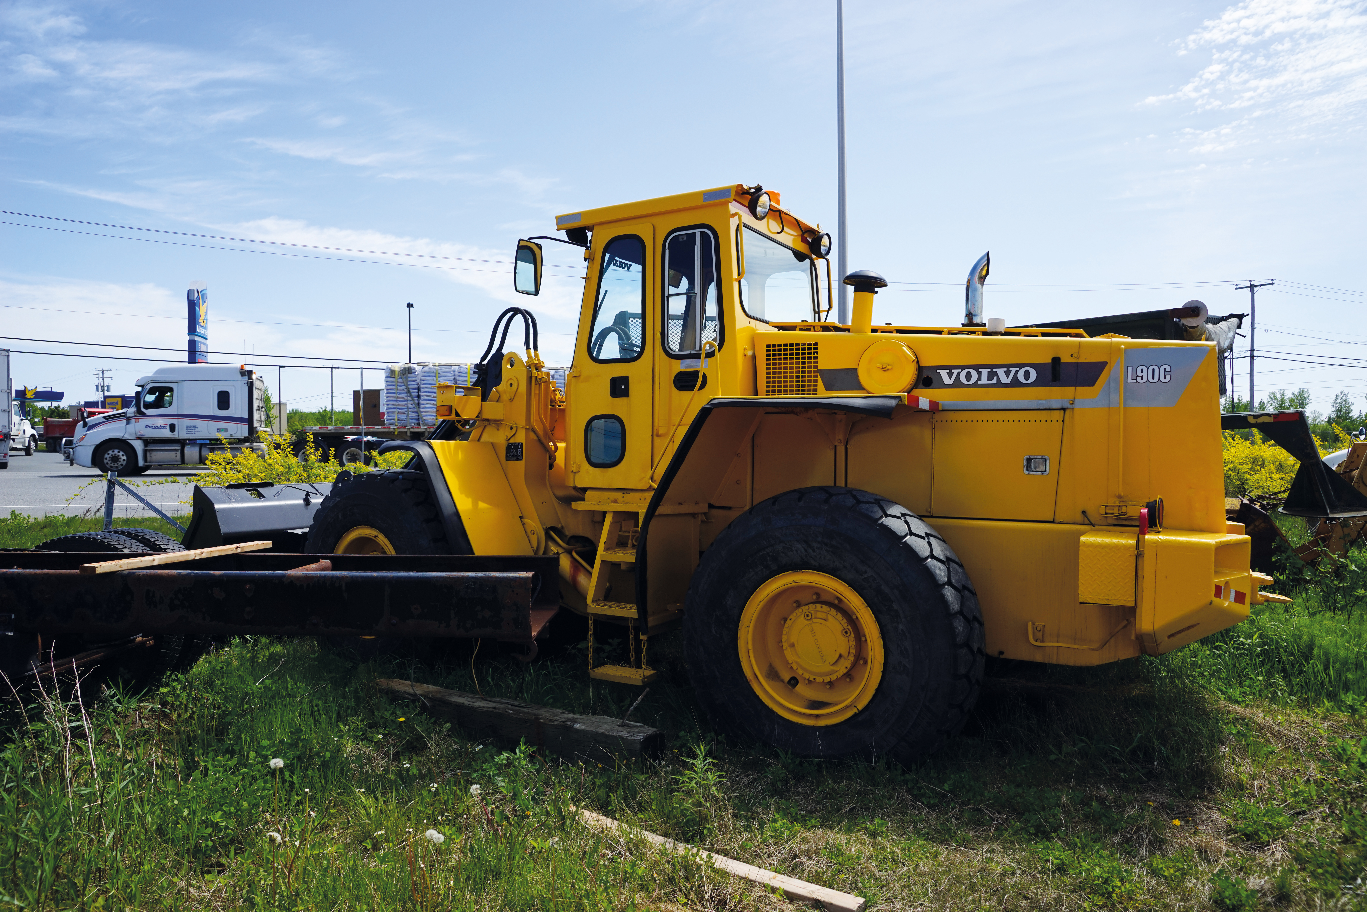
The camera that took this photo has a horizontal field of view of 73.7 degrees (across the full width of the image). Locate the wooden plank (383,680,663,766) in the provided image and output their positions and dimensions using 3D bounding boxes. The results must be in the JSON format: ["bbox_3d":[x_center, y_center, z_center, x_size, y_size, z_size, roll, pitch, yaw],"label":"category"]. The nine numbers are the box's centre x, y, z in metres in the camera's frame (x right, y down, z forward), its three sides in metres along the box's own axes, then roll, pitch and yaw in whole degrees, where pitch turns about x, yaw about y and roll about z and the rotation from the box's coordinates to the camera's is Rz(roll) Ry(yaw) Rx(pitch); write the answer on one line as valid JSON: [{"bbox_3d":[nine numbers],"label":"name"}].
[{"bbox_3d":[-0.965,1.435,5.000,2.000,0.180,0.200,0,1,35],"label":"wooden plank"}]

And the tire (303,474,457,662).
[{"bbox_3d":[-1.920,0.810,6.050,1.480,1.460,0.530,0,1,36],"label":"tire"}]

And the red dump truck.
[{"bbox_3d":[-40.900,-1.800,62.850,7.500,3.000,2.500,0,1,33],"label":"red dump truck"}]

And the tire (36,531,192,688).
[{"bbox_3d":[-3.460,0.985,5.330,1.050,1.050,0.280,0,1,5],"label":"tire"}]

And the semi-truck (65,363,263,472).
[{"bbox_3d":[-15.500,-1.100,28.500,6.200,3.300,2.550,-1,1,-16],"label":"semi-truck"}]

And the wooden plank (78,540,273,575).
[{"bbox_3d":[-2.650,0.533,4.900,0.089,0.038,1.290,0,1,11],"label":"wooden plank"}]

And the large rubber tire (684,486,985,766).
[{"bbox_3d":[0.700,0.885,4.460,1.480,1.460,0.530,0,1,30],"label":"large rubber tire"}]

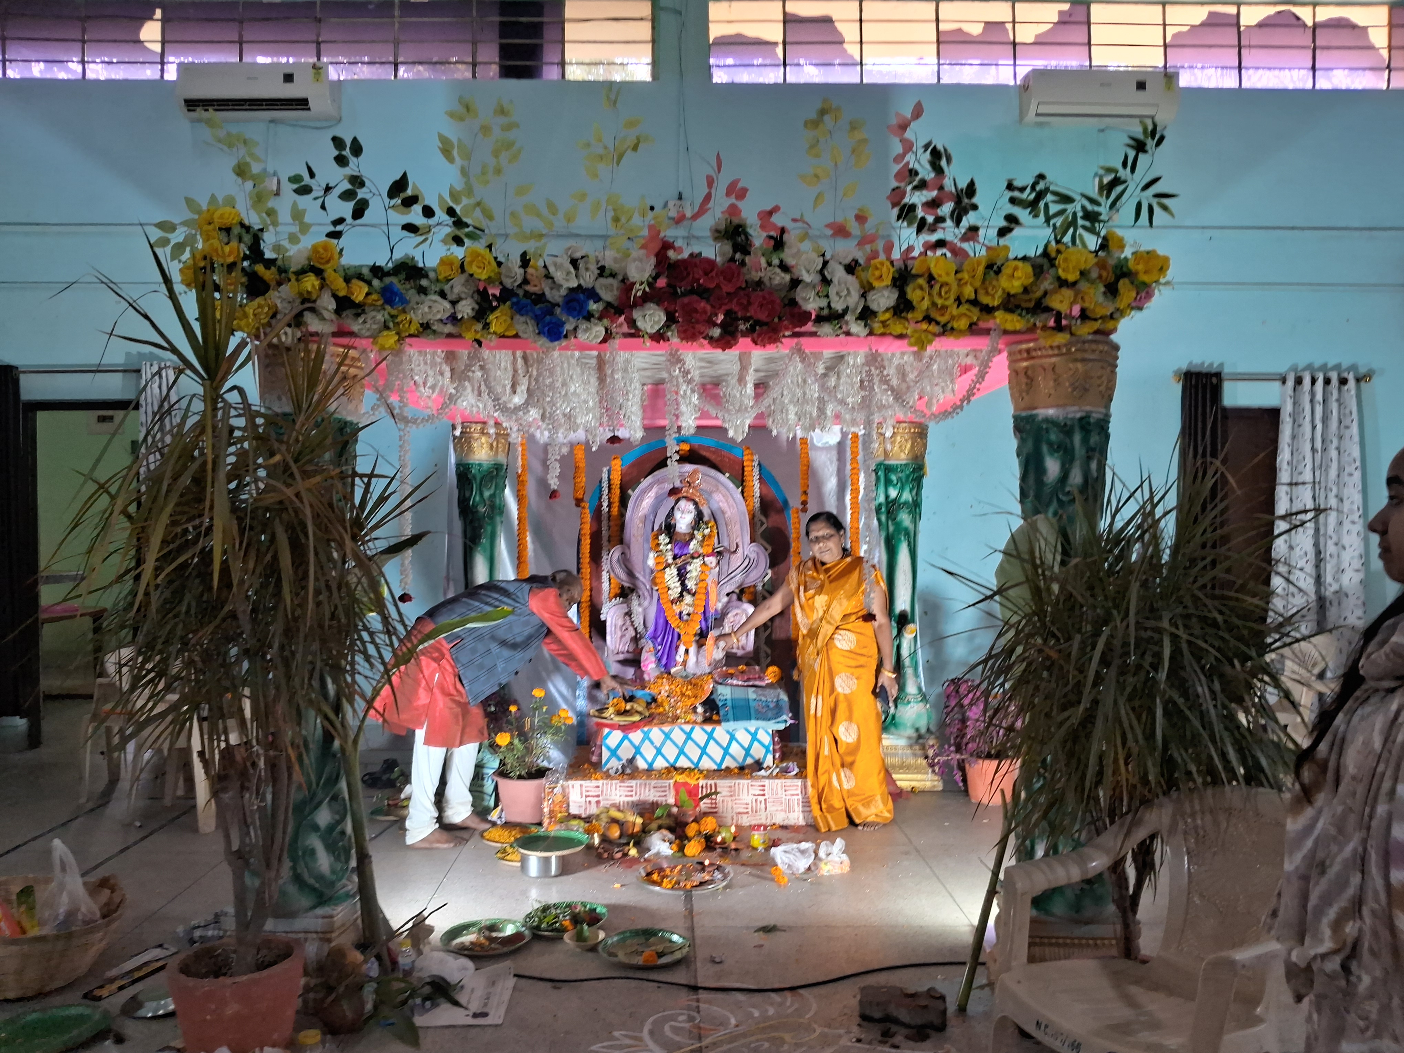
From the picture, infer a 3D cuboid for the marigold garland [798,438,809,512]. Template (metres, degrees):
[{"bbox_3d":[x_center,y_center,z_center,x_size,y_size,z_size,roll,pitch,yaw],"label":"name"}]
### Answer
[{"bbox_3d":[0.562,-0.293,5.800,0.066,0.440,0.064,0,0,-2],"label":"marigold garland"}]

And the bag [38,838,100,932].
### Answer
[{"bbox_3d":[-2.018,1.190,3.360,0.185,0.320,0.160,0,0,-17],"label":"bag"}]

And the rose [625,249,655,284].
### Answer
[{"bbox_3d":[-0.183,-0.762,3.090,0.086,0.099,0.075,0,0,6],"label":"rose"}]

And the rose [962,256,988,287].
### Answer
[{"bbox_3d":[0.788,-0.738,3.050,0.076,0.089,0.060,0,0,0],"label":"rose"}]

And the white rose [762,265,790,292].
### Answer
[{"bbox_3d":[0.214,-0.717,3.050,0.082,0.079,0.060,0,0,0],"label":"white rose"}]

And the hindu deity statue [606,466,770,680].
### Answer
[{"bbox_3d":[-0.073,0.251,5.620,0.860,1.130,0.420,0,1,-1],"label":"hindu deity statue"}]

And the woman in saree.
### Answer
[{"bbox_3d":[0.514,0.676,5.120,0.860,1.500,0.450,0,0,11],"label":"woman in saree"}]

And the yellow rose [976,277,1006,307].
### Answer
[{"bbox_3d":[0.841,-0.683,3.070,0.089,0.086,0.075,0,0,0],"label":"yellow rose"}]

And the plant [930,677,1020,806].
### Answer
[{"bbox_3d":[1.437,1.102,5.450,0.550,0.635,0.480,0,0,0],"label":"plant"}]

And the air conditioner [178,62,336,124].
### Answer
[{"bbox_3d":[-2.709,-2.653,6.450,0.910,0.285,0.220,0,1,-1],"label":"air conditioner"}]

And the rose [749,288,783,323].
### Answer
[{"bbox_3d":[0.183,-0.637,3.040,0.098,0.095,0.075,0,0,0],"label":"rose"}]

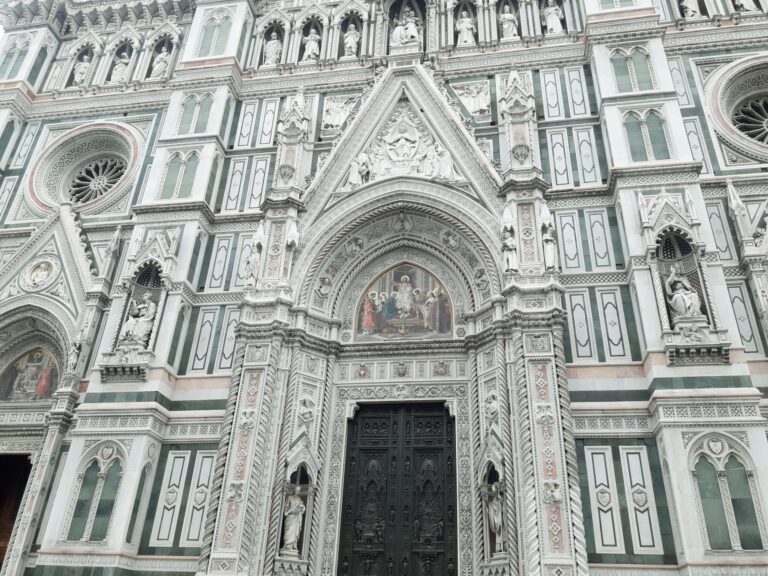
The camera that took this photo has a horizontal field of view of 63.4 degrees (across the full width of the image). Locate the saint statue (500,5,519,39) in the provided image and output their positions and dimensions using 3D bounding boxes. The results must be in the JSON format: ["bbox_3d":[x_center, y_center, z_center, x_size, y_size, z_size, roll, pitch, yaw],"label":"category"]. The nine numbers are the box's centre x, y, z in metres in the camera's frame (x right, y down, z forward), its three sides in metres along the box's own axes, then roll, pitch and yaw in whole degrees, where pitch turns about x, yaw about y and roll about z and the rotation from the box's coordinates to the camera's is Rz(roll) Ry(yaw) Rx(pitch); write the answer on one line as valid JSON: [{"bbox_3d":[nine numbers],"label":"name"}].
[{"bbox_3d":[5.946,-12.664,29.544,0.880,2.350,0.650,-3,-30,10],"label":"saint statue"}]

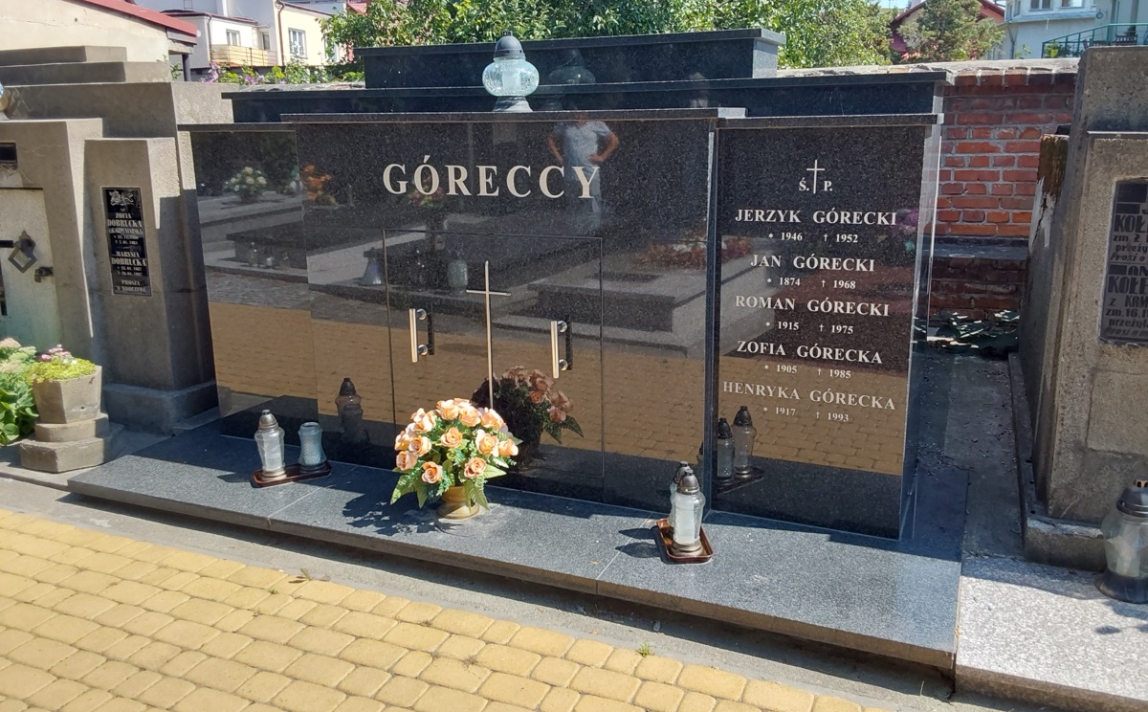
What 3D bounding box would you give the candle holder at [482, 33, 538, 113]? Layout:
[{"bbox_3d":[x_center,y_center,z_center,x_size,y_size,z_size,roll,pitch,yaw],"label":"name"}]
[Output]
[{"bbox_3d":[-0.222,-0.996,3.257,0.198,0.272,0.198,-1,14,0],"label":"candle holder"}]

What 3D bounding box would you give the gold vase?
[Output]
[{"bbox_3d":[-0.409,0.489,3.277,0.146,0.110,0.146,5,15,23],"label":"gold vase"}]

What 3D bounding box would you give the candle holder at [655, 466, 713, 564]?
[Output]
[{"bbox_3d":[0.356,0.469,2.968,0.150,0.280,0.290,-1,14,-3],"label":"candle holder"}]

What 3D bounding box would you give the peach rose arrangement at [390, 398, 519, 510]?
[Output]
[{"bbox_3d":[-0.412,0.322,3.218,0.440,0.380,0.410,-1,14,0],"label":"peach rose arrangement"}]

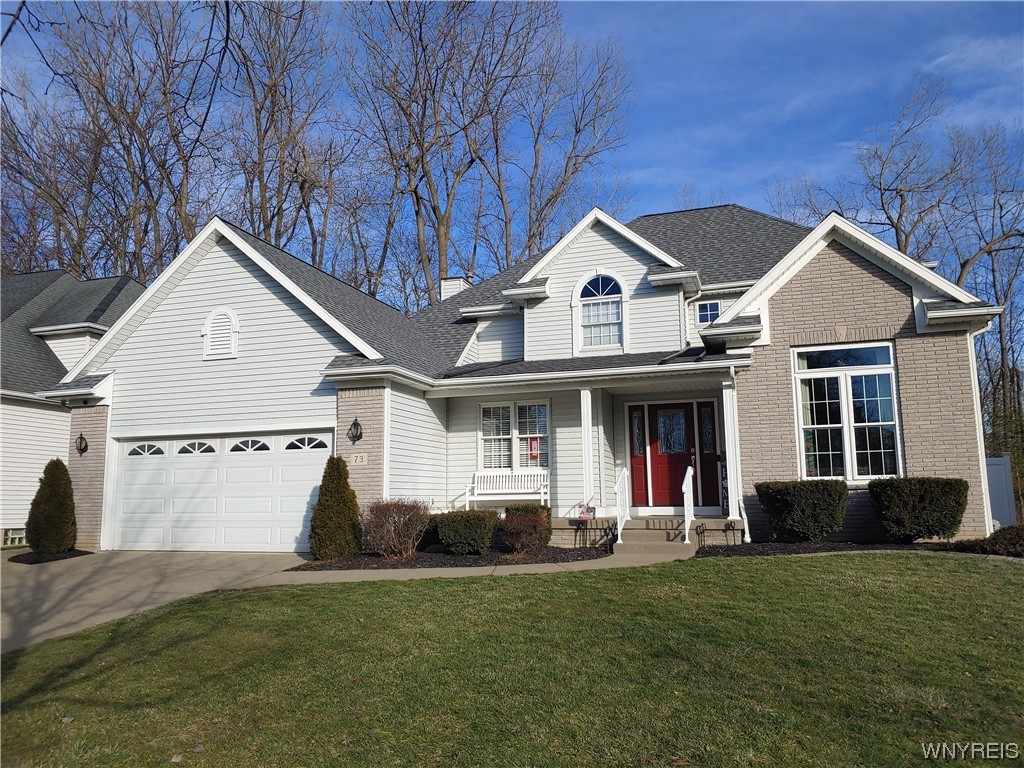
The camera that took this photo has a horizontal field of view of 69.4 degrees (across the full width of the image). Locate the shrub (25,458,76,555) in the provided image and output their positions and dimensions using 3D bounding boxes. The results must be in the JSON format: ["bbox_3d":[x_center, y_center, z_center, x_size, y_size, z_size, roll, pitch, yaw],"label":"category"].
[{"bbox_3d":[-8.444,2.230,13.601,0.789,1.713,0.789,-3,-9,18],"label":"shrub"}]

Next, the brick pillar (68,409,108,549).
[{"bbox_3d":[-8.195,1.806,14.325,0.925,2.730,0.200,-3,-9,18],"label":"brick pillar"}]

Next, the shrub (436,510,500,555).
[{"bbox_3d":[-0.704,2.342,11.736,0.956,0.691,0.860,-3,-9,18],"label":"shrub"}]

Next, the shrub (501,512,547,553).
[{"bbox_3d":[0.188,2.362,11.653,0.732,0.617,0.695,-1,-8,0],"label":"shrub"}]

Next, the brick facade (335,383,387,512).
[{"bbox_3d":[-2.525,1.456,12.516,0.897,2.776,0.200,-3,-9,18],"label":"brick facade"}]

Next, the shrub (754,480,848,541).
[{"bbox_3d":[4.608,2.069,11.840,1.392,1.018,1.002,-3,-9,18],"label":"shrub"}]

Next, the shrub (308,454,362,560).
[{"bbox_3d":[-2.812,1.952,11.794,0.812,1.619,0.812,-3,-9,18],"label":"shrub"}]

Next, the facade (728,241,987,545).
[{"bbox_3d":[5.770,0.070,12.753,3.780,5.215,0.270,-3,-9,18],"label":"facade"}]

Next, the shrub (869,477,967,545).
[{"bbox_3d":[6.195,1.957,11.336,1.312,1.035,0.997,-3,-9,18],"label":"shrub"}]

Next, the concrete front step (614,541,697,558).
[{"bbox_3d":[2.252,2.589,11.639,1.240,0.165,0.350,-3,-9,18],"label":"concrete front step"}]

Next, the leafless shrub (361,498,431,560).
[{"bbox_3d":[-1.778,2.227,11.362,1.056,0.893,1.003,-1,-8,0],"label":"leafless shrub"}]

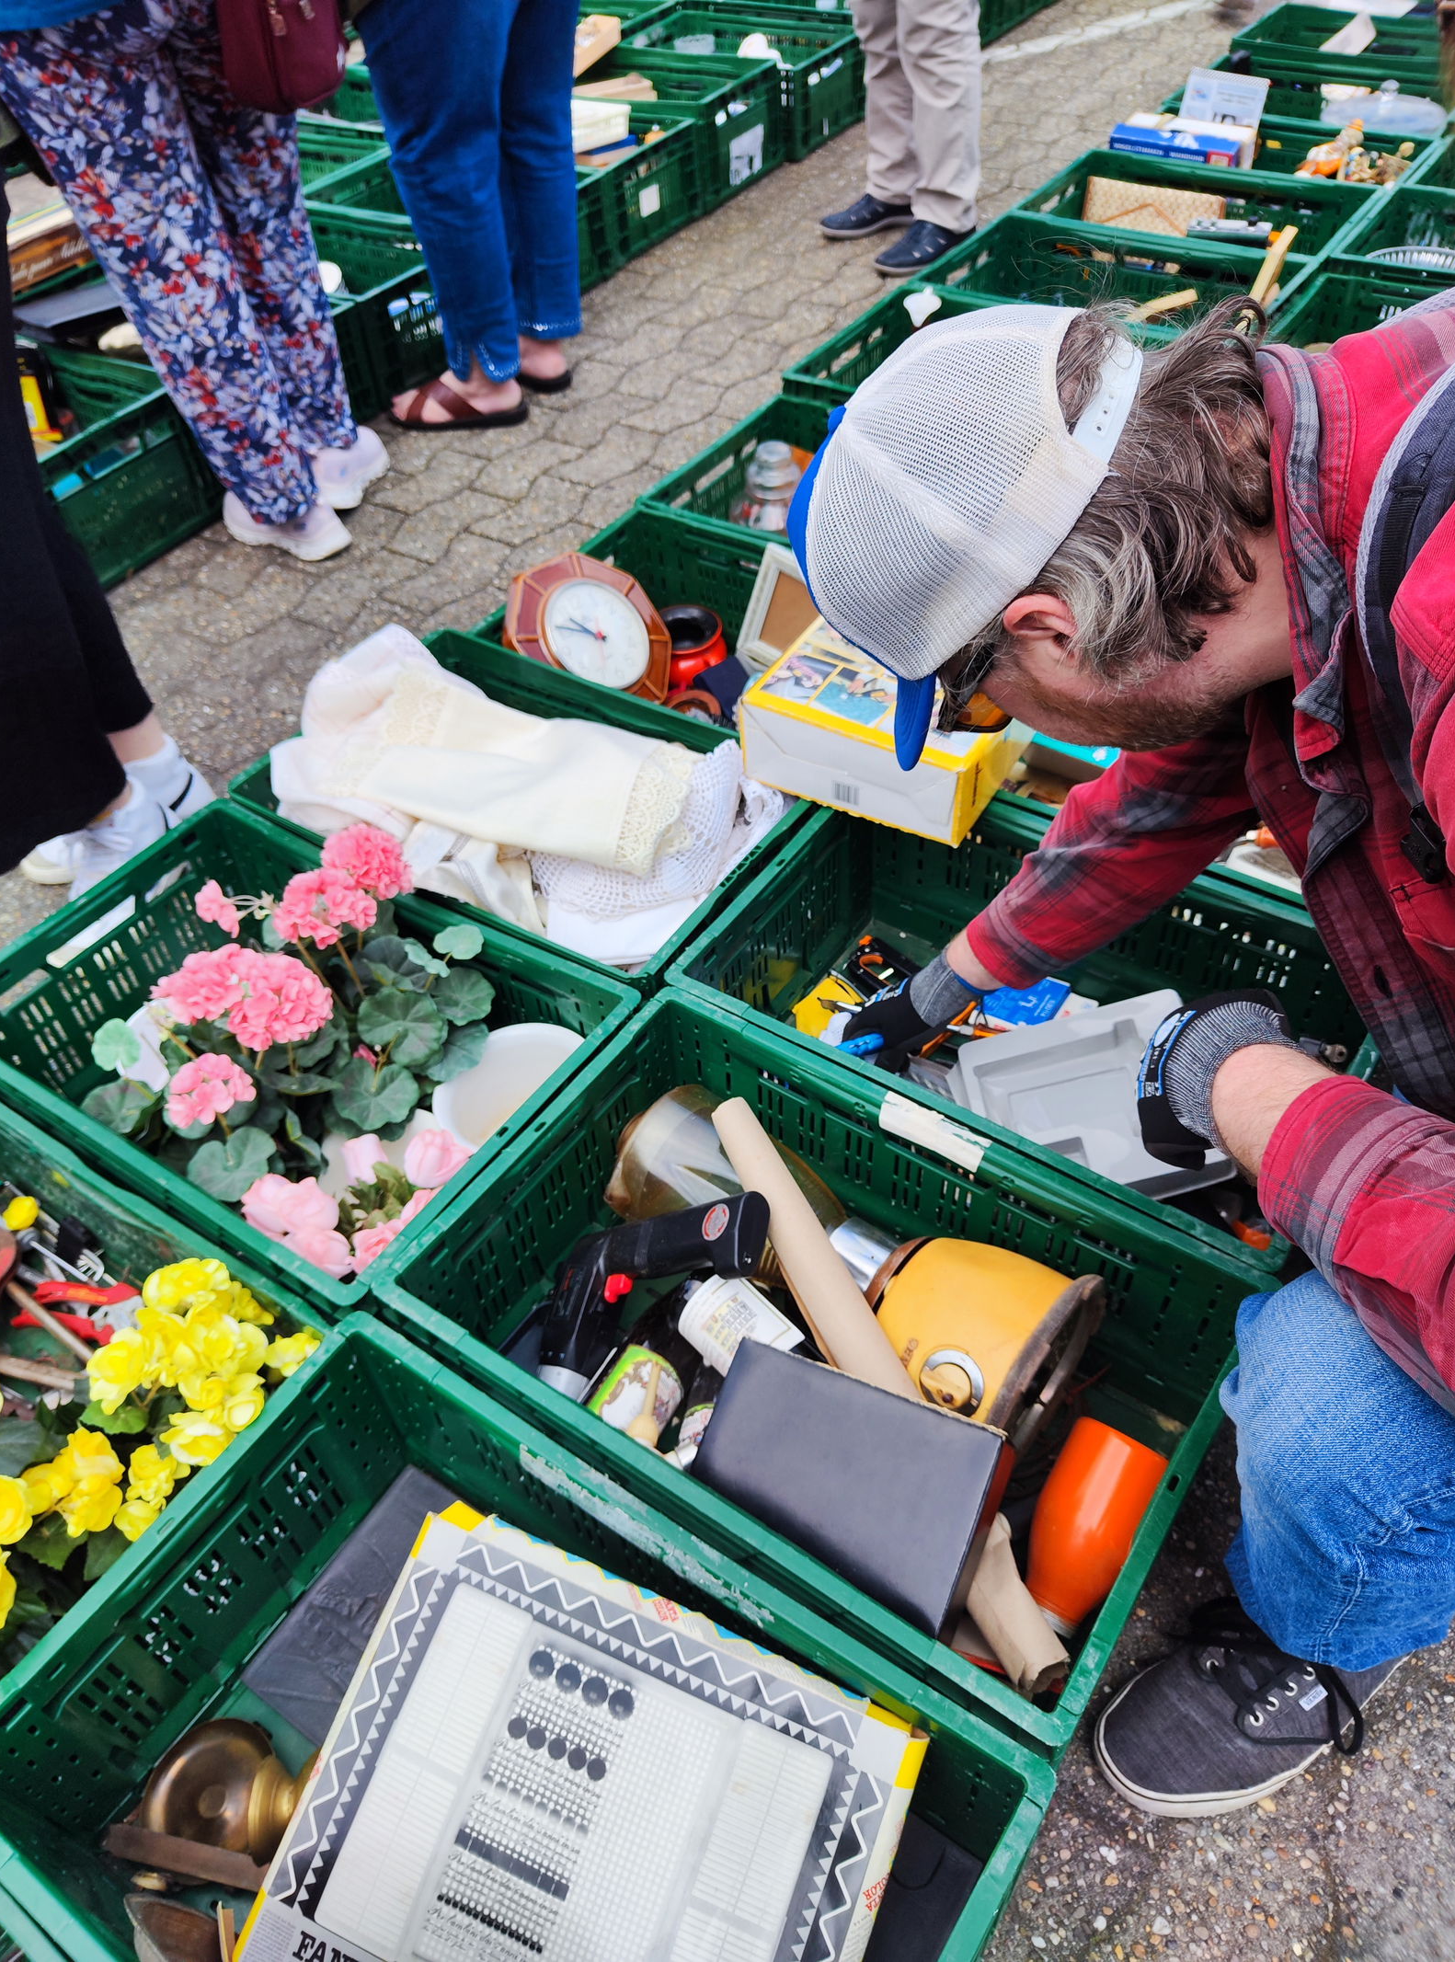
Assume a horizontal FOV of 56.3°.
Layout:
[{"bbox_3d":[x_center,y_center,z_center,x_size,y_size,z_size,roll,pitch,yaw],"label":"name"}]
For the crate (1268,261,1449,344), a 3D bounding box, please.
[{"bbox_3d":[1.217,-0.973,2.310,0.600,0.213,0.400,25,53,25],"label":"crate"}]

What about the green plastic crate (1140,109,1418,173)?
[{"bbox_3d":[1.139,-1.681,2.946,0.600,0.220,0.400,24,53,24],"label":"green plastic crate"}]

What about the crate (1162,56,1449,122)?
[{"bbox_3d":[1.373,-1.952,3.206,0.600,0.235,0.400,24,53,25],"label":"crate"}]

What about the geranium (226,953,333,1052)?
[{"bbox_3d":[-0.410,0.020,1.244,0.090,0.068,0.090,-5,47,0],"label":"geranium"}]

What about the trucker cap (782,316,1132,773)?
[{"bbox_3d":[0.105,-0.250,0.761,0.155,0.268,0.178,22,50,-27],"label":"trucker cap"}]

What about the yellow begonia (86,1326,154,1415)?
[{"bbox_3d":[-0.470,0.300,1.051,0.052,0.050,0.054,-2,47,2],"label":"yellow begonia"}]

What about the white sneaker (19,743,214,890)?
[{"bbox_3d":[-0.825,-0.220,1.812,0.272,0.120,0.100,-17,48,-12],"label":"white sneaker"}]

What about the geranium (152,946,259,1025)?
[{"bbox_3d":[-0.499,0.005,1.306,0.090,0.066,0.084,-2,47,2],"label":"geranium"}]

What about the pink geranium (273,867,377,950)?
[{"bbox_3d":[-0.404,-0.073,1.367,0.102,0.066,0.088,-2,47,2],"label":"pink geranium"}]

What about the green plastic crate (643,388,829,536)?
[{"bbox_3d":[0.236,-0.642,2.074,0.600,0.228,0.400,24,53,24],"label":"green plastic crate"}]

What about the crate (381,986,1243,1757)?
[{"bbox_3d":[0.078,0.320,1.162,0.600,0.230,0.400,25,54,25],"label":"crate"}]

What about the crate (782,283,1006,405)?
[{"bbox_3d":[0.463,-0.913,2.292,0.600,0.250,0.400,25,53,25],"label":"crate"}]

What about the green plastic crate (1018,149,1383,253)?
[{"bbox_3d":[0.933,-1.463,2.769,0.600,0.230,0.400,24,53,24],"label":"green plastic crate"}]

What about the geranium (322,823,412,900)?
[{"bbox_3d":[-0.349,-0.114,1.320,0.090,0.070,0.088,-5,47,0],"label":"geranium"}]

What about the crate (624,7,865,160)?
[{"bbox_3d":[0.025,-2.532,3.865,0.600,0.225,0.400,21,52,22],"label":"crate"}]

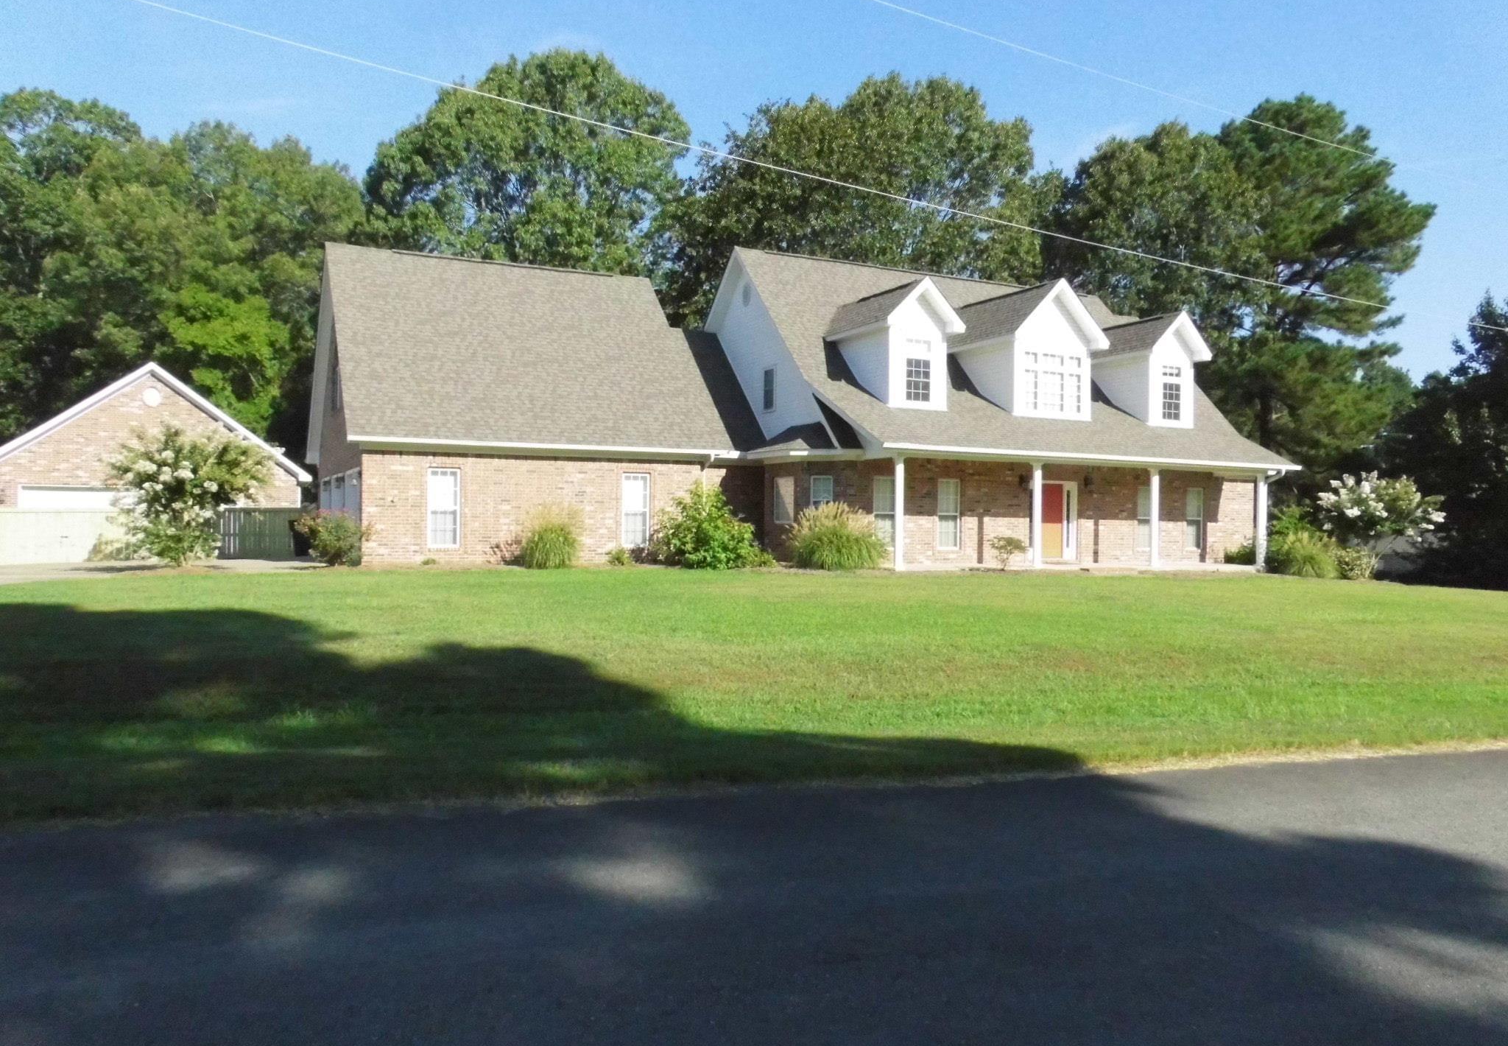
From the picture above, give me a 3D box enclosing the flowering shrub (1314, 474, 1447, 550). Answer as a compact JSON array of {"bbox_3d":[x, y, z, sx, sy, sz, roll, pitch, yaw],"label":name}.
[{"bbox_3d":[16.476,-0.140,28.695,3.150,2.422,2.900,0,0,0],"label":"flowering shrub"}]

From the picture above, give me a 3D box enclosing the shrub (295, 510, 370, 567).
[{"bbox_3d":[-9.441,0.343,24.398,1.570,1.240,1.400,0,0,0],"label":"shrub"}]

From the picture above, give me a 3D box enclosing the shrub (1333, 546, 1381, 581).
[{"bbox_3d":[15.560,1.049,28.098,1.150,0.912,1.050,0,0,0],"label":"shrub"}]

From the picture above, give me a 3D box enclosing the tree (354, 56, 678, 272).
[{"bbox_3d":[-10.161,-9.848,47.959,14.280,21.897,13.000,0,0,0],"label":"tree"}]

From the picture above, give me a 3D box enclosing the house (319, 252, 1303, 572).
[{"bbox_3d":[0.813,-3.446,32.331,24.900,9.150,16.000,1,0,-26],"label":"house"}]

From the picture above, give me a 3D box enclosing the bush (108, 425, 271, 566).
[{"bbox_3d":[-12.967,-0.636,24.994,3.500,3.245,3.300,0,0,0],"label":"bush"}]

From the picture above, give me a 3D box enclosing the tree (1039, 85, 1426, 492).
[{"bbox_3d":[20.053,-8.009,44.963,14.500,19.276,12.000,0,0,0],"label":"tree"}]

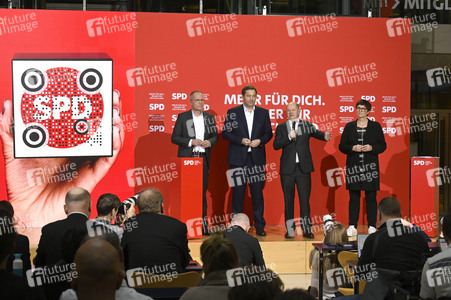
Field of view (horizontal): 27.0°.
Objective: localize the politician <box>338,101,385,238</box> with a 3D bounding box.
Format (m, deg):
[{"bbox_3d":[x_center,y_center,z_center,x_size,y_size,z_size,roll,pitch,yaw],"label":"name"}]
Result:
[{"bbox_3d":[1.770,0.230,12.050,0.600,1.730,0.400,0,1,7],"label":"politician"}]

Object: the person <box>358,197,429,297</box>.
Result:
[{"bbox_3d":[1.292,0.950,7.200,0.600,1.220,0.780,0,0,-7],"label":"person"}]

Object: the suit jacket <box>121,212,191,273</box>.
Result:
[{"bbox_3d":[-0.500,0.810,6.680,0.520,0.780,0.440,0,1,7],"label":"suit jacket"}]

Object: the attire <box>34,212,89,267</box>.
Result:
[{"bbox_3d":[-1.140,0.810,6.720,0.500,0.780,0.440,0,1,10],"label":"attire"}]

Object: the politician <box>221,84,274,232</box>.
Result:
[{"bbox_3d":[0.284,0.136,11.900,0.620,1.900,0.420,0,0,-7],"label":"politician"}]

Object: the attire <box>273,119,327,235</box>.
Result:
[{"bbox_3d":[0.932,0.335,11.750,0.660,1.460,0.400,0,0,-3],"label":"attire"}]

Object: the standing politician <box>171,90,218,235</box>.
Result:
[{"bbox_3d":[-0.391,0.169,12.000,0.580,1.830,0.420,0,0,-16],"label":"standing politician"}]

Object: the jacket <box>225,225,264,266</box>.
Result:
[{"bbox_3d":[0.118,0.916,7.900,0.500,0.600,0.380,0,0,0],"label":"jacket"}]

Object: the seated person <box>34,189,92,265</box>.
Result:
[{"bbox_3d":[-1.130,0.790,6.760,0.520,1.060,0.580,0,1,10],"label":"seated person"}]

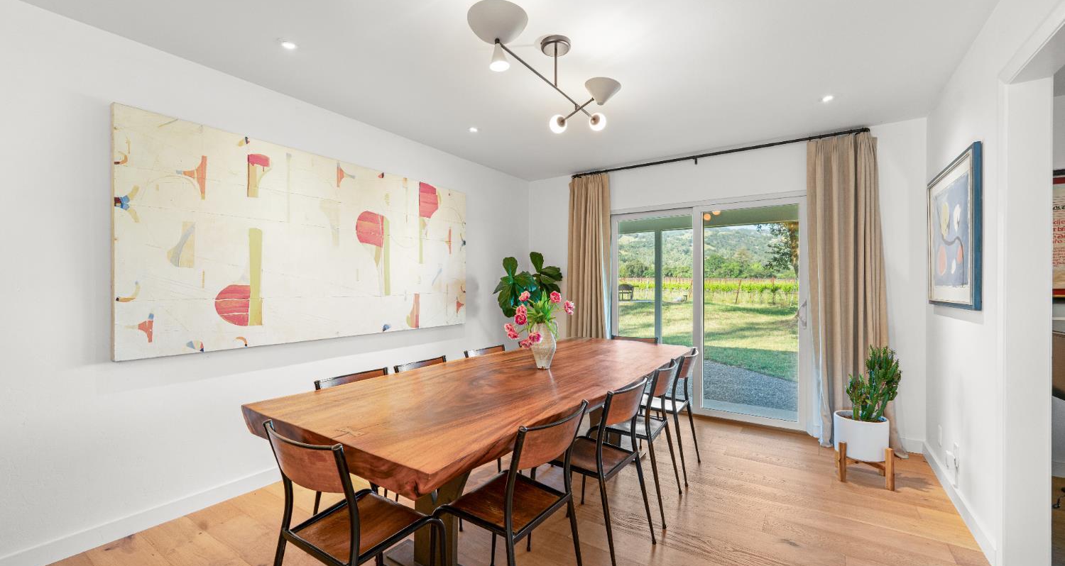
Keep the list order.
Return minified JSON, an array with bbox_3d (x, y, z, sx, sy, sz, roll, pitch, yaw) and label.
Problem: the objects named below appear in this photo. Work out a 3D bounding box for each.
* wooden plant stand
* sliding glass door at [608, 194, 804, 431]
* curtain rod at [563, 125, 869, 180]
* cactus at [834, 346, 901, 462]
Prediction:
[{"bbox_3d":[2.107,1.124,2.641,0.276,0.246,0.276,0,0,29],"label":"wooden plant stand"},{"bbox_3d":[1.614,0.256,4.036,1.830,2.020,0.100,0,0,35],"label":"sliding glass door"},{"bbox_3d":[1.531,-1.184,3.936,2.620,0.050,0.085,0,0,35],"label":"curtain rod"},{"bbox_3d":[2.150,0.770,2.672,0.330,0.720,0.320,0,0,35],"label":"cactus"}]

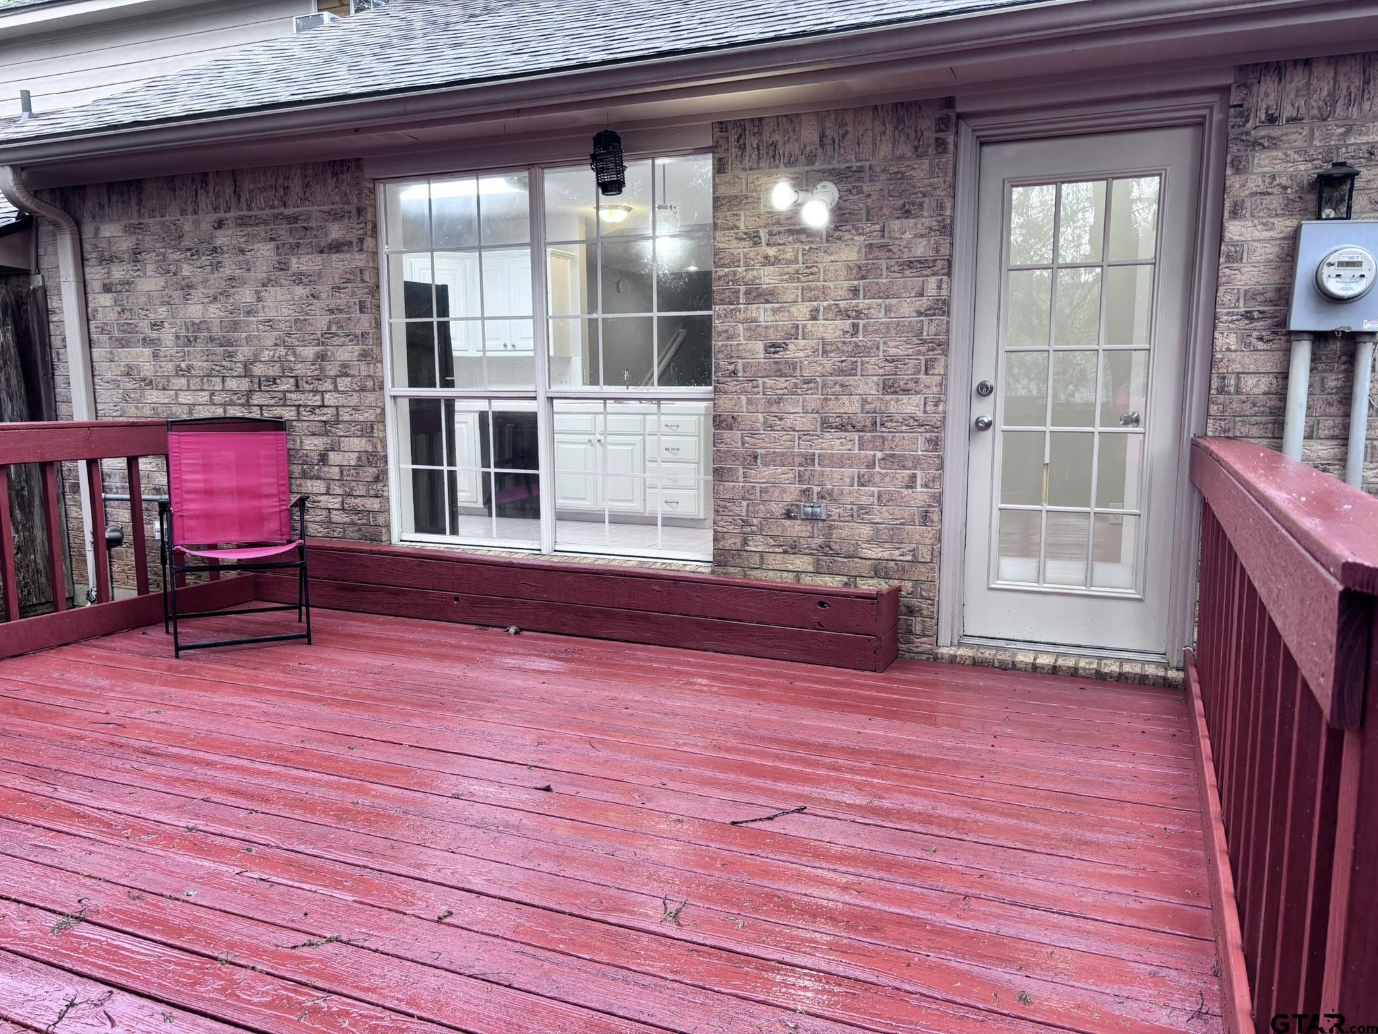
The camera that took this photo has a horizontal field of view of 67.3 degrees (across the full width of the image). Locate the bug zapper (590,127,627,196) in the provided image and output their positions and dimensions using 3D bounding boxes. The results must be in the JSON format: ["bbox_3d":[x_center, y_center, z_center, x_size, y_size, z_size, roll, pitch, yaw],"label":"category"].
[{"bbox_3d":[-0.340,-1.512,4.421,0.156,0.274,0.146,-4,6,0],"label":"bug zapper"}]

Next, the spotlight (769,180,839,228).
[{"bbox_3d":[0.462,-1.263,4.181,0.246,0.202,0.197,3,8,23],"label":"spotlight"}]

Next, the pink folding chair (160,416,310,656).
[{"bbox_3d":[-2.026,0.058,4.612,0.593,0.987,0.559,-4,9,-25],"label":"pink folding chair"}]

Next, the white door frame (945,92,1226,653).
[{"bbox_3d":[1.485,-0.489,4.018,0.931,2.093,0.138,3,8,23],"label":"white door frame"}]

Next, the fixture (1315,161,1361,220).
[{"bbox_3d":[2.184,-1.096,3.495,0.135,0.199,0.135,3,8,23],"label":"fixture"}]

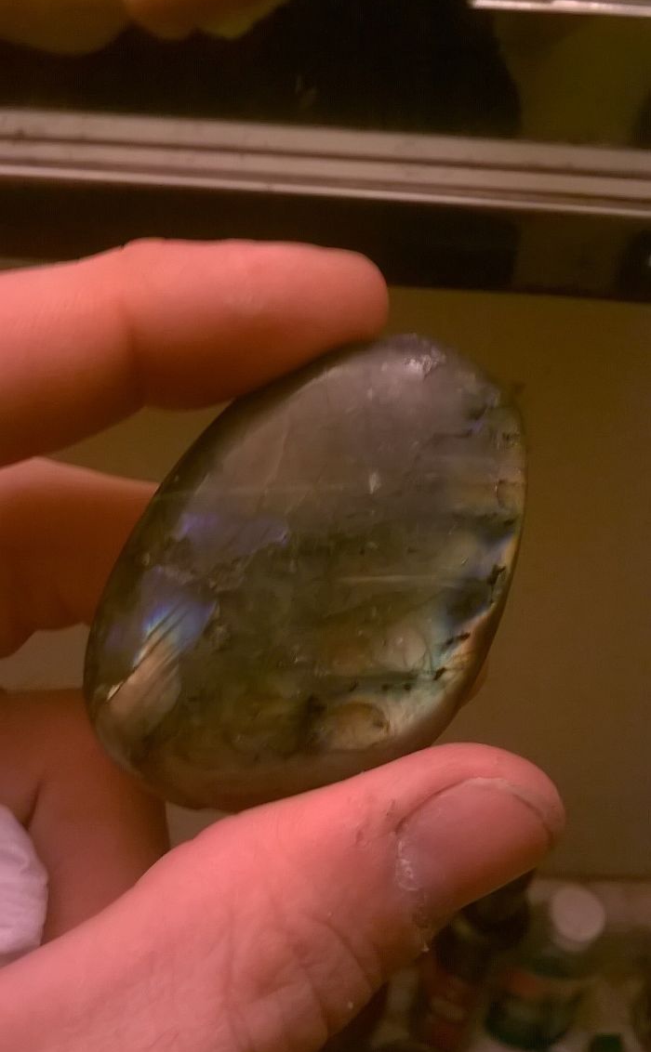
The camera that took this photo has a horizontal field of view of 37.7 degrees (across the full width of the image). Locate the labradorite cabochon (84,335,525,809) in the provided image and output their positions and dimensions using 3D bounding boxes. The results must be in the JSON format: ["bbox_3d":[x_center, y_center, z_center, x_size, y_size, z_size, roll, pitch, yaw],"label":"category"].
[{"bbox_3d":[-0.001,0.006,0.112,0.043,0.021,0.062,29,83,11],"label":"labradorite cabochon"}]

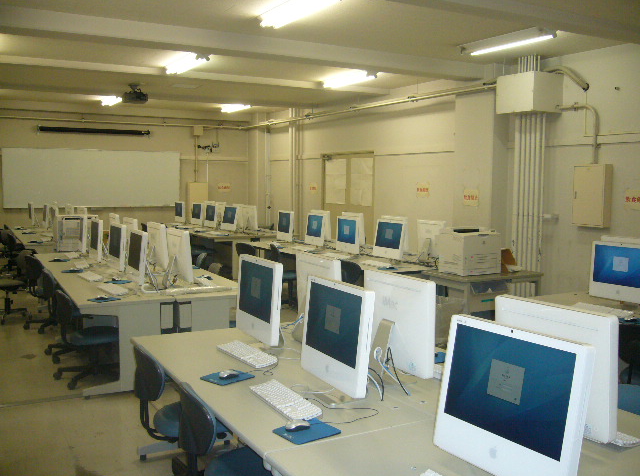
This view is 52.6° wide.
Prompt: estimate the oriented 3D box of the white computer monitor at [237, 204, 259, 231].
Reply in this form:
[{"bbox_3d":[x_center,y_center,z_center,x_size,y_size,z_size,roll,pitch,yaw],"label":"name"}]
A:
[{"bbox_3d":[-1.154,-0.317,10.890,0.180,0.455,0.490,-2,6,-28],"label":"white computer monitor"}]

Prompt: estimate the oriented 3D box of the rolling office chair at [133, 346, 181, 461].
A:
[{"bbox_3d":[-0.617,0.916,3.230,0.560,0.730,0.540,-2,5,-22],"label":"rolling office chair"}]

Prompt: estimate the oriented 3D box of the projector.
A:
[{"bbox_3d":[-2.879,-2.242,10.132,0.360,0.310,0.300,-2,6,-29],"label":"projector"}]

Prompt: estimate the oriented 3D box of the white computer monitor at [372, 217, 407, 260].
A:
[{"bbox_3d":[0.767,0.050,6.875,0.180,0.455,0.490,-2,6,-28],"label":"white computer monitor"}]

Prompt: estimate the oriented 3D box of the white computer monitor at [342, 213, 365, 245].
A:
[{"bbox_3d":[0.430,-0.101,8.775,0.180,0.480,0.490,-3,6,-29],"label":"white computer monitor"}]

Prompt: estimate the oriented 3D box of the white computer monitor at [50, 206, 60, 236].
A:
[{"bbox_3d":[-3.889,-0.221,9.602,0.180,0.455,0.490,-2,6,-28],"label":"white computer monitor"}]

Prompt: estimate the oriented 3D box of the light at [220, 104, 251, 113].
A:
[{"bbox_3d":[-1.635,-2.557,12.682,0.220,0.100,1.250,-2,6,-28],"label":"light"}]

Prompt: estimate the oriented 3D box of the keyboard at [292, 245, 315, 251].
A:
[{"bbox_3d":[-0.227,0.143,8.596,0.158,0.032,0.455,-2,5,-29],"label":"keyboard"}]

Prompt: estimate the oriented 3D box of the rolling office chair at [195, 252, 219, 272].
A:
[{"bbox_3d":[-1.433,0.529,7.238,0.570,0.790,0.550,-3,6,-29],"label":"rolling office chair"}]

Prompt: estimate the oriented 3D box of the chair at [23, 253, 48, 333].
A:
[{"bbox_3d":[-2.763,0.567,6.729,0.570,0.790,0.550,-3,6,-29],"label":"chair"}]

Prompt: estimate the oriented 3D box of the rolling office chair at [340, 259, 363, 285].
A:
[{"bbox_3d":[0.528,0.627,6.650,0.570,0.810,0.560,-2,5,-29],"label":"rolling office chair"}]

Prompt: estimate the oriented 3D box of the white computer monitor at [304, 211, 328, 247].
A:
[{"bbox_3d":[-0.021,-0.085,8.708,0.185,0.472,0.493,-2,5,-27],"label":"white computer monitor"}]

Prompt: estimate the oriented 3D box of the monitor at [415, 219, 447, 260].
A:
[{"bbox_3d":[1.161,0.066,6.725,0.180,0.455,0.490,-2,6,-28],"label":"monitor"}]

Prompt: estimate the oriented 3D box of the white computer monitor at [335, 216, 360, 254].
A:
[{"bbox_3d":[0.393,-0.004,7.714,0.190,0.472,0.493,-2,6,-27],"label":"white computer monitor"}]

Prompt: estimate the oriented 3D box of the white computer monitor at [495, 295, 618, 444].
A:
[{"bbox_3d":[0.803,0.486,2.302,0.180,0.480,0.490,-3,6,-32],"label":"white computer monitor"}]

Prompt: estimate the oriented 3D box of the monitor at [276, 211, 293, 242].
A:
[{"bbox_3d":[-0.446,-0.142,9.340,0.185,0.472,0.493,-2,5,-24],"label":"monitor"}]

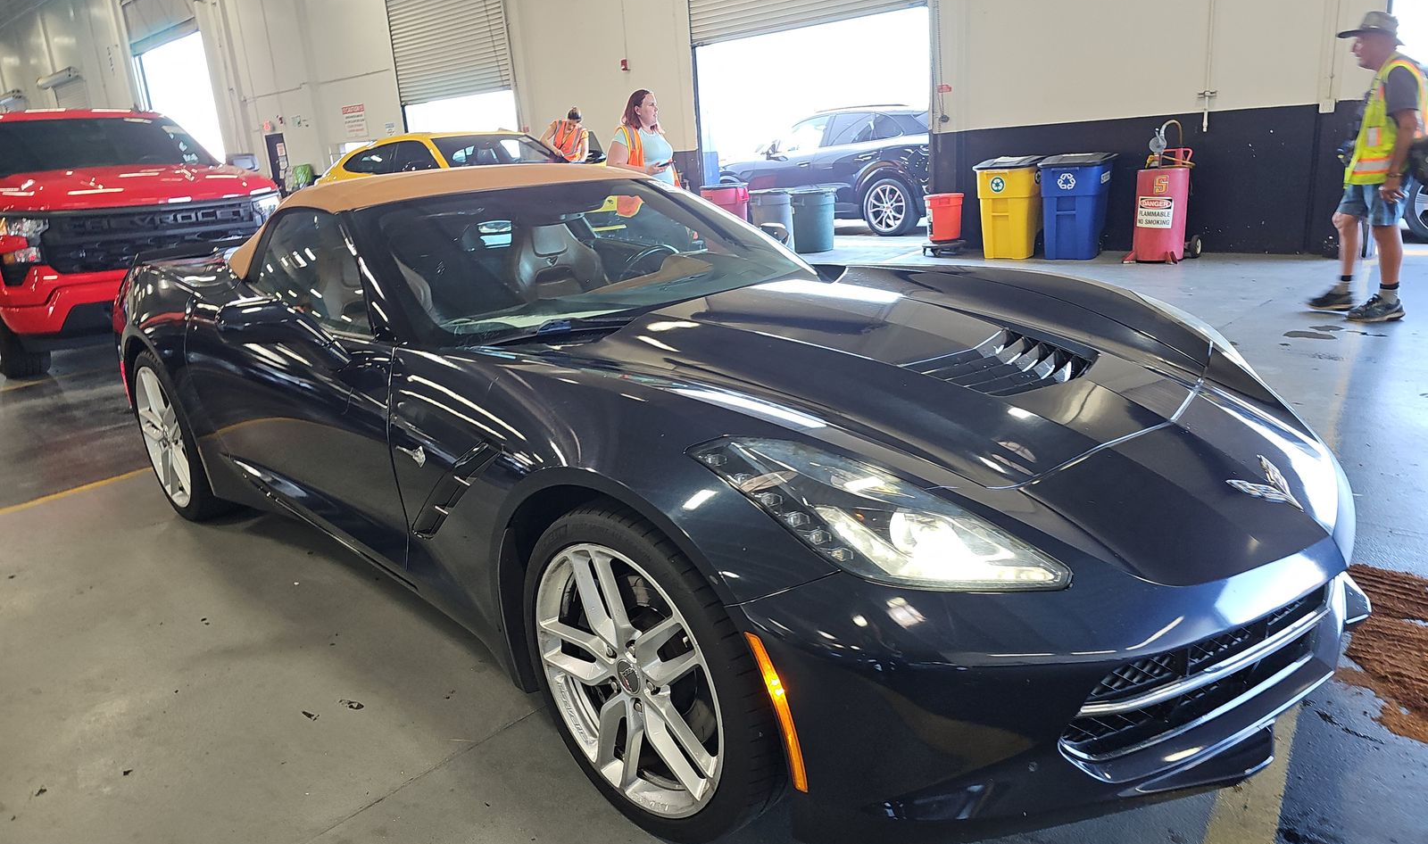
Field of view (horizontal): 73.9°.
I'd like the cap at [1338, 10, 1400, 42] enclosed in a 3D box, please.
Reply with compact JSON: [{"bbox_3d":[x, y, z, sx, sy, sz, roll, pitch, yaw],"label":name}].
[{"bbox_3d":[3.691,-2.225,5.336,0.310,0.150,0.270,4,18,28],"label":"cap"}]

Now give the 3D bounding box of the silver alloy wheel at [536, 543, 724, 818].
[{"bbox_3d":[-0.090,0.442,1.779,0.210,0.515,0.515,-19,21,-42],"label":"silver alloy wheel"}]

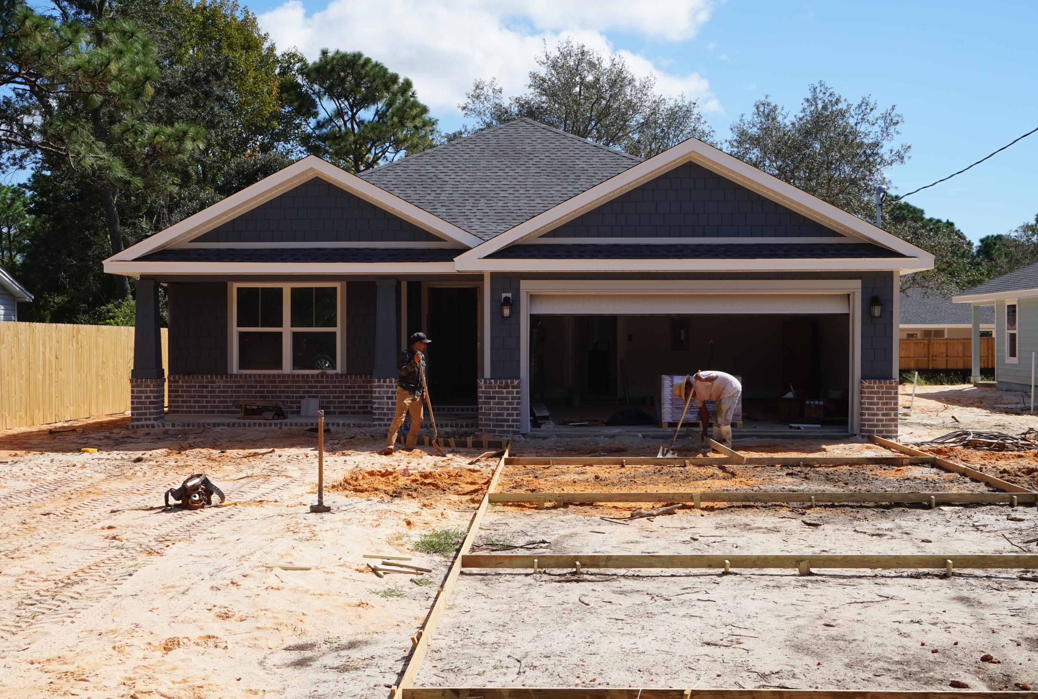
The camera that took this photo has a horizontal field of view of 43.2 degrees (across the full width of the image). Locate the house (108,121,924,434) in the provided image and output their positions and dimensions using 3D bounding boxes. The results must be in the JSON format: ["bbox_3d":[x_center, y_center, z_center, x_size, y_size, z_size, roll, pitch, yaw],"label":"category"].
[{"bbox_3d":[0.150,-1.650,26.500,12.400,5.800,14.300,0,0,2],"label":"house"}]

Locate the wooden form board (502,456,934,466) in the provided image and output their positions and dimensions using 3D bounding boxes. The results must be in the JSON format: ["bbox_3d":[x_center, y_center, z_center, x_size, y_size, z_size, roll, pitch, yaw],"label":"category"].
[{"bbox_3d":[2.542,1.412,16.570,5.430,0.092,0.038,0,0,1],"label":"wooden form board"}]

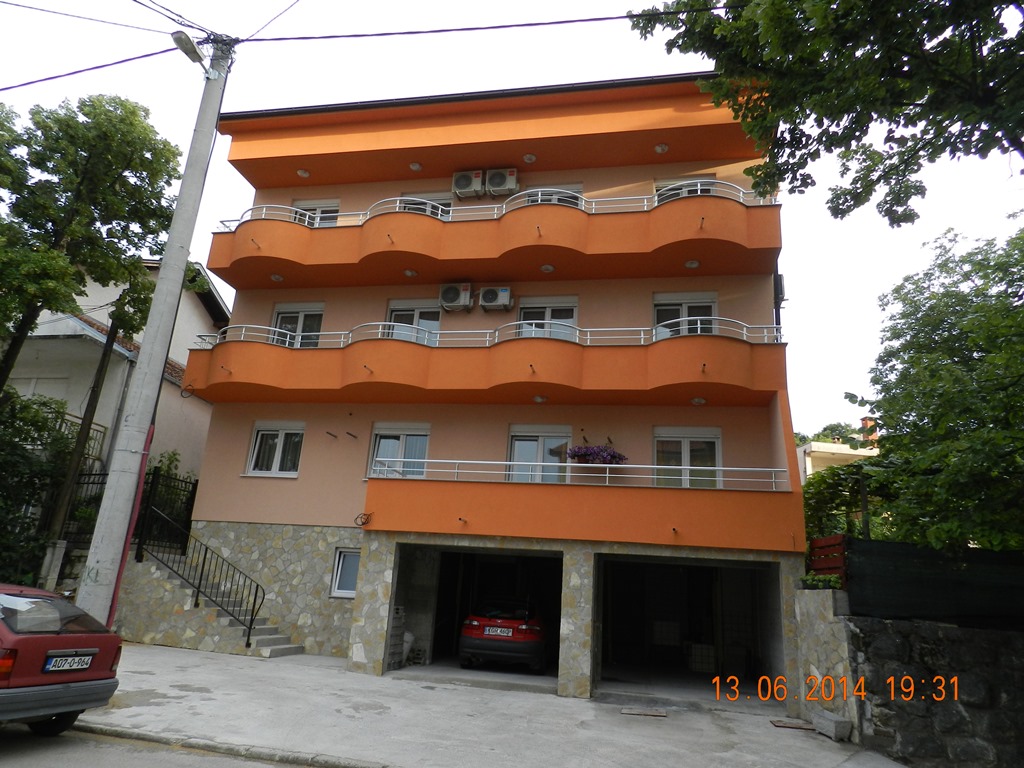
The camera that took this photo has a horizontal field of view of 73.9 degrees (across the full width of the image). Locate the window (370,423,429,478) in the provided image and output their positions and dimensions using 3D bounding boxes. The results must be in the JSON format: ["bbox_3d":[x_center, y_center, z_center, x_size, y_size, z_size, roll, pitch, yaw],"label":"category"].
[{"bbox_3d":[-2.509,1.510,15.098,1.390,1.310,0.180,0,-18,12],"label":"window"}]

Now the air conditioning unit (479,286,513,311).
[{"bbox_3d":[-0.331,-1.927,15.416,0.720,0.460,0.290,0,-18,12],"label":"air conditioning unit"}]

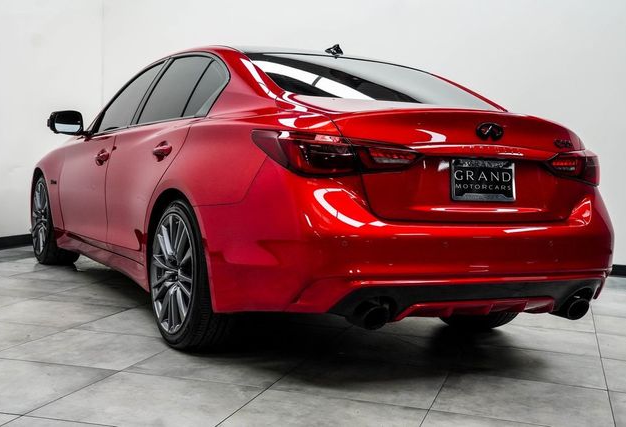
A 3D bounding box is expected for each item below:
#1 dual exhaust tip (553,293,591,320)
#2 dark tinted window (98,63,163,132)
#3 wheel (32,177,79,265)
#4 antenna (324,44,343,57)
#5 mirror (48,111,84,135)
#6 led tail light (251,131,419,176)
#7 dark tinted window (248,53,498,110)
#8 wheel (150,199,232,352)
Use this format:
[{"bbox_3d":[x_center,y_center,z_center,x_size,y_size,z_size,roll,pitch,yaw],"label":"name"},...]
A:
[{"bbox_3d":[1.053,0.379,3.302,0.092,0.092,0.130,0,4,-30],"label":"dual exhaust tip"},{"bbox_3d":[-1.012,-0.642,4.432,0.085,0.410,0.720,25,-8,-29],"label":"dark tinted window"},{"bbox_3d":[-1.839,0.043,5.670,0.250,0.670,0.670,0,4,-30],"label":"wheel"},{"bbox_3d":[0.106,-0.803,3.950,0.060,0.058,0.140,0,4,-30],"label":"antenna"},{"bbox_3d":[-1.506,-0.553,4.861,0.210,0.148,0.120,0,4,-30],"label":"mirror"},{"bbox_3d":[0.085,-0.220,2.896,0.520,0.170,0.360,0,4,-30],"label":"led tail light"},{"bbox_3d":[0.275,-0.615,3.658,1.180,0.130,0.720,0,26,-30],"label":"dark tinted window"},{"bbox_3d":[-0.499,0.252,3.474,0.265,0.665,0.665,0,4,-30],"label":"wheel"}]

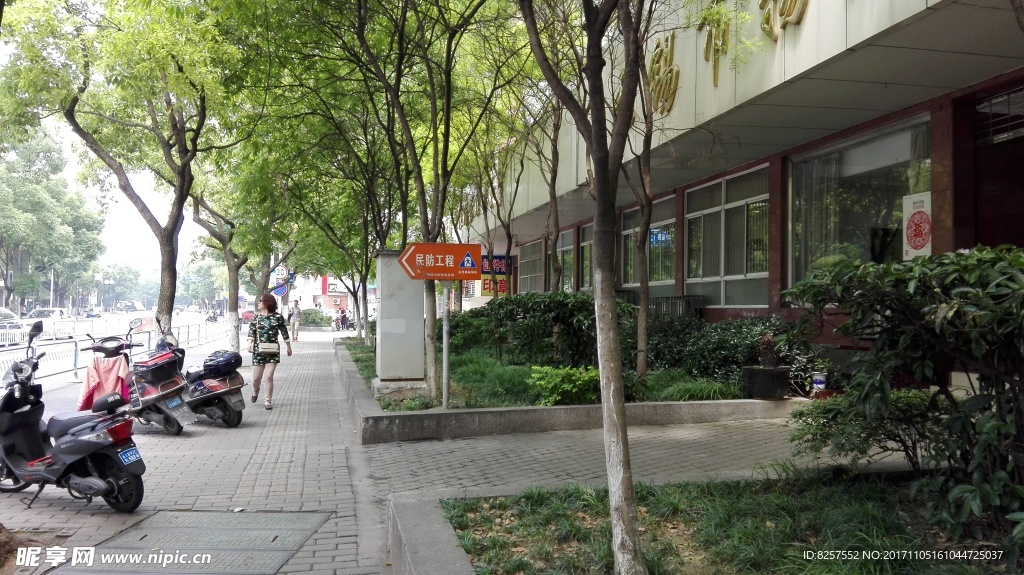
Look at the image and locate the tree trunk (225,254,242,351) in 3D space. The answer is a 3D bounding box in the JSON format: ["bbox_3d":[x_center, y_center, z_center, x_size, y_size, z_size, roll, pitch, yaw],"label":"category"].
[{"bbox_3d":[-7.480,0.537,19.800,0.420,2.750,0.420,0,-1,-15],"label":"tree trunk"}]

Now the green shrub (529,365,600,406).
[{"bbox_3d":[0.680,1.170,8.950,0.930,0.490,0.750,0,-1,-15],"label":"green shrub"}]

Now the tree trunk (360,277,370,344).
[{"bbox_3d":[-4.360,0.731,21.800,0.270,2.050,0.250,0,-1,-15],"label":"tree trunk"}]

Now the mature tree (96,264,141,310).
[{"bbox_3d":[-56.400,0.173,105.000,6.400,7.200,6.400,0,-1,-15],"label":"mature tree"}]

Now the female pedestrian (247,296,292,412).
[{"bbox_3d":[-3.420,0.901,10.350,0.600,1.610,0.420,0,-1,-12],"label":"female pedestrian"}]

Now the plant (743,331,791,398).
[{"bbox_3d":[3.250,0.979,9.350,0.600,0.850,0.600,0,-1,-15],"label":"plant"}]

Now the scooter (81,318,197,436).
[{"bbox_3d":[-4.260,1.032,8.570,1.700,1.270,0.700,-1,-1,28],"label":"scooter"}]

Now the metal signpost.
[{"bbox_3d":[-0.810,0.454,8.420,0.970,1.900,0.080,0,-1,-15],"label":"metal signpost"}]

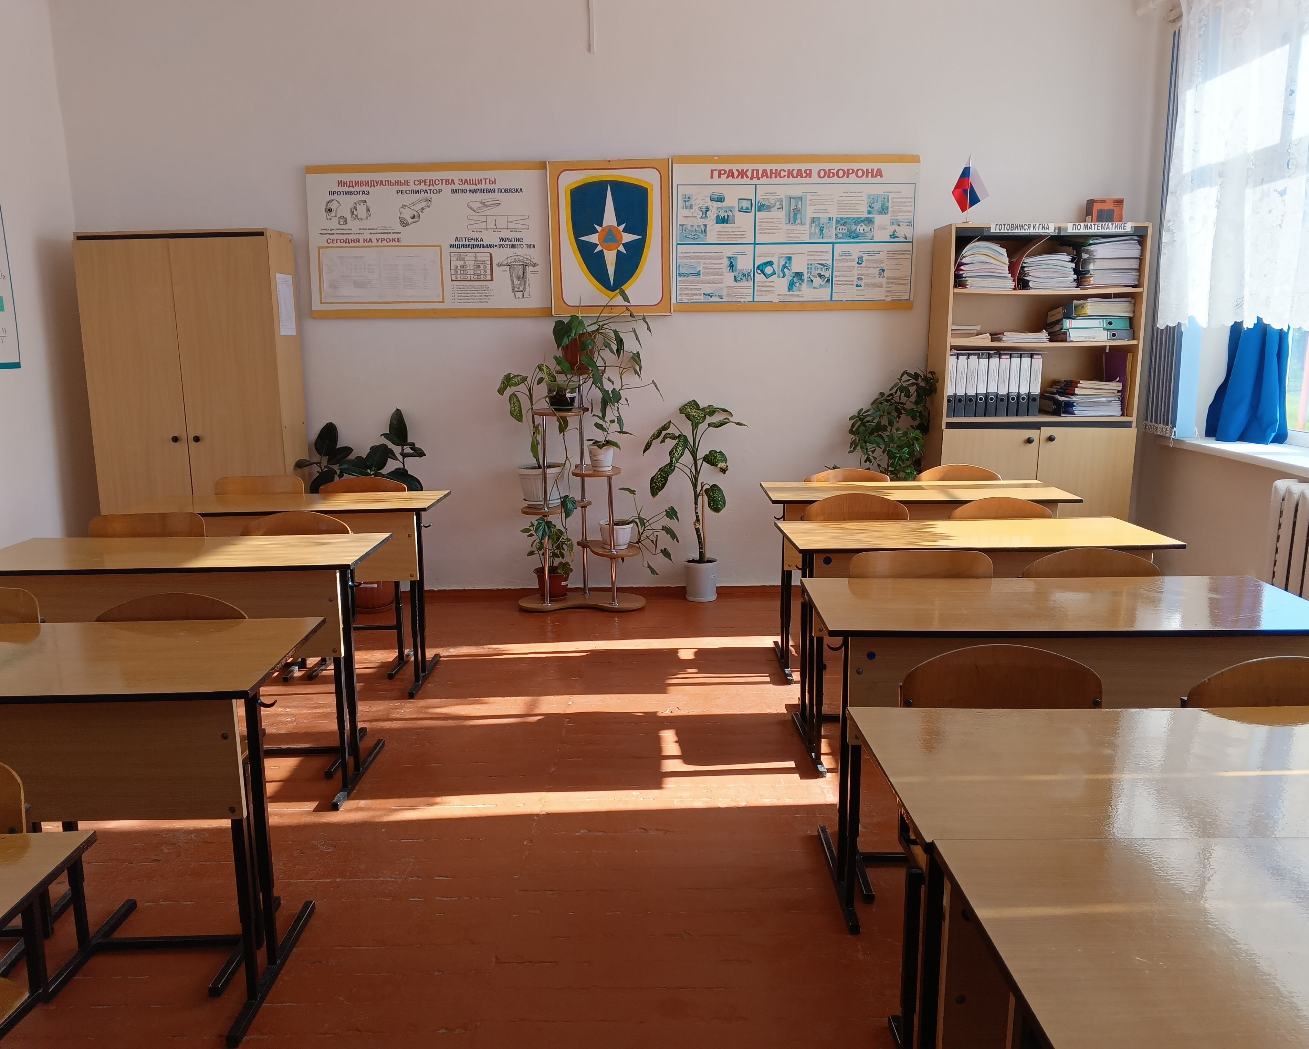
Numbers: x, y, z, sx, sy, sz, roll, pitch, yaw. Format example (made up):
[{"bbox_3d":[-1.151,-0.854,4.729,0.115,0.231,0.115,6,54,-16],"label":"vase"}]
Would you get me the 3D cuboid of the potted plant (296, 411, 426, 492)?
[{"bbox_3d":[-1.510,-0.053,5.068,0.650,1.070,0.520,0,10,0],"label":"potted plant"}]

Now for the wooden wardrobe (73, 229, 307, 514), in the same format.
[{"bbox_3d":[-2.312,-0.498,4.997,0.930,1.925,0.360,-1,11,-1],"label":"wooden wardrobe"}]

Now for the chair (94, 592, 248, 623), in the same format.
[{"bbox_3d":[-1.180,0.596,2.242,0.400,0.800,0.450,-1,11,-1],"label":"chair"}]

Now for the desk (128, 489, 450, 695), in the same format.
[{"bbox_3d":[-1.478,0.285,4.025,1.200,0.770,0.500,-1,10,-2],"label":"desk"}]

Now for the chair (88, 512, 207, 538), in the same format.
[{"bbox_3d":[-1.768,0.395,3.259,0.420,0.825,0.470,0,10,0],"label":"chair"}]

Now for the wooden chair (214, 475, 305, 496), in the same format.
[{"bbox_3d":[-1.764,0.221,4.223,0.420,0.830,0.470,0,10,0],"label":"wooden chair"}]

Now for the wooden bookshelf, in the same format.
[{"bbox_3d":[1.932,-0.521,5.049,0.950,1.960,0.360,0,10,0],"label":"wooden bookshelf"}]

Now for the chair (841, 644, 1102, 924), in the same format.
[{"bbox_3d":[0.681,0.665,1.770,0.400,0.810,0.460,-1,11,0],"label":"chair"}]

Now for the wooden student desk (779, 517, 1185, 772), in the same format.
[{"bbox_3d":[1.045,0.403,3.298,1.200,0.766,0.500,0,10,-1],"label":"wooden student desk"}]

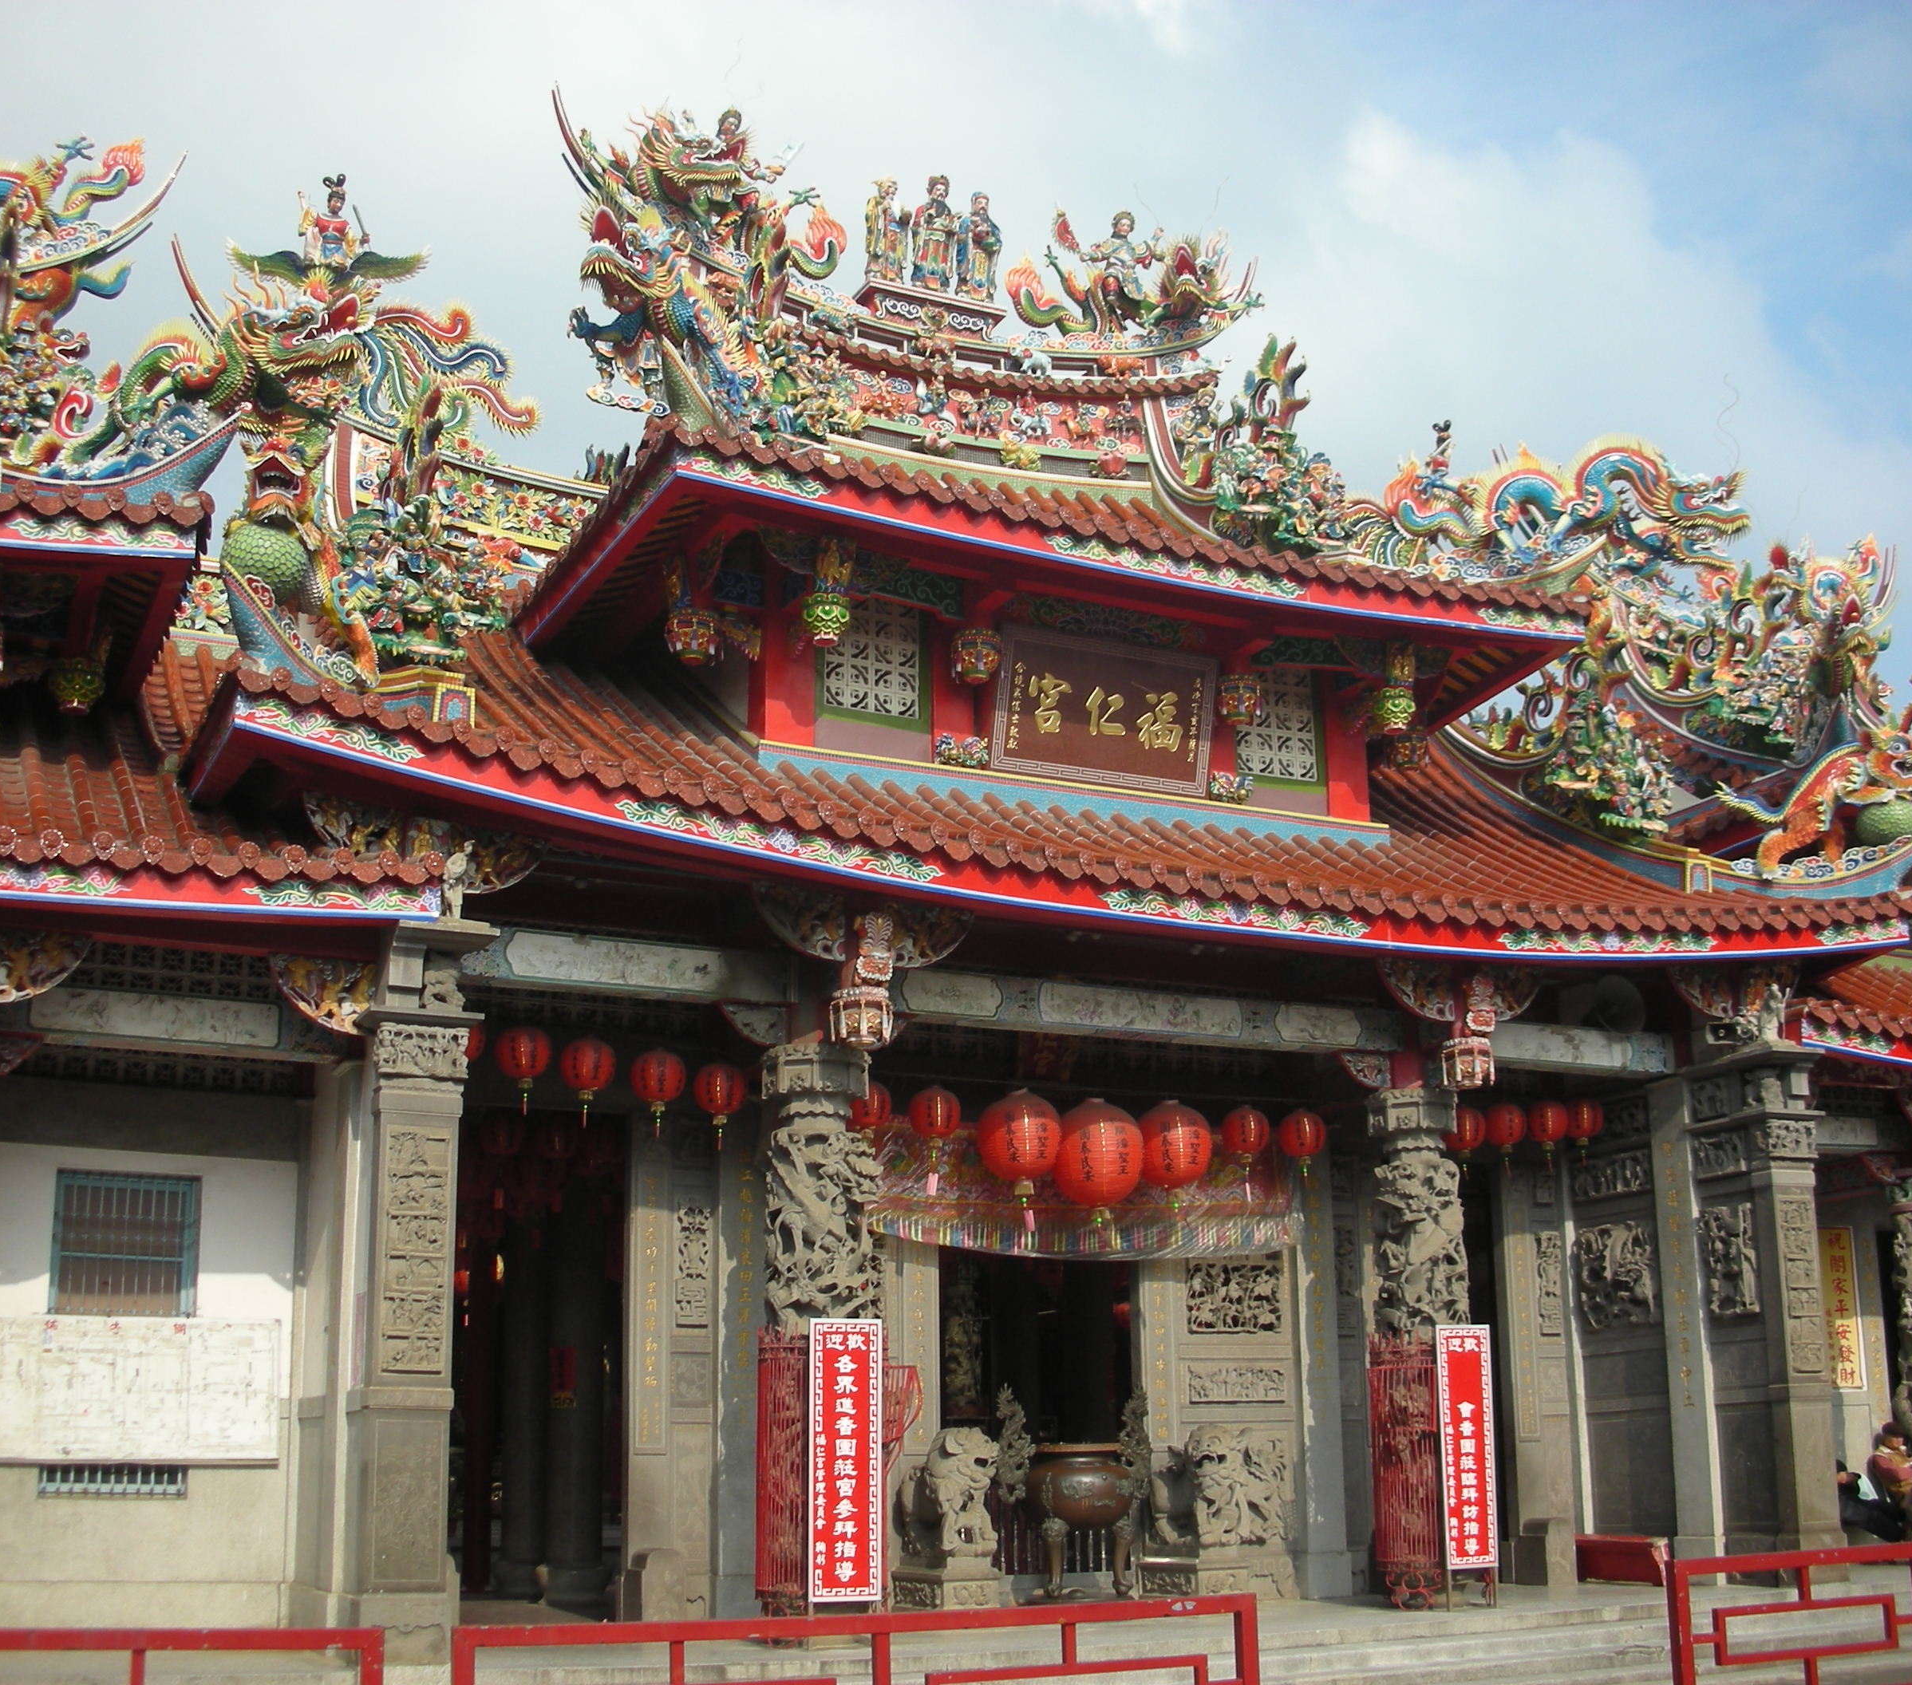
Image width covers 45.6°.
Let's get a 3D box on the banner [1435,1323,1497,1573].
[{"bbox_3d":[3.762,4.434,16.669,0.516,1.847,0.046,7,-17,-25],"label":"banner"}]

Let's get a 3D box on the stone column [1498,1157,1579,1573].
[{"bbox_3d":[4.469,4.126,17.942,0.620,3.282,0.380,7,-15,-29],"label":"stone column"}]

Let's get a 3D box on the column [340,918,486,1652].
[{"bbox_3d":[-3.274,2.635,13.530,0.673,4.456,0.638,7,-17,-25],"label":"column"}]

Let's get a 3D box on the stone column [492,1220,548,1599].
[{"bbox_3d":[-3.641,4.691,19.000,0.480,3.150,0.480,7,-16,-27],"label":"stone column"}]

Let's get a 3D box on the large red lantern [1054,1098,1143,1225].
[{"bbox_3d":[1.074,2.418,17.217,0.679,0.984,0.679,-1,-15,0],"label":"large red lantern"}]

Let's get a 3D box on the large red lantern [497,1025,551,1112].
[{"bbox_3d":[-2.855,1.497,14.978,0.365,0.590,0.365,7,-17,-25],"label":"large red lantern"}]

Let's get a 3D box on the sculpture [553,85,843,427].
[{"bbox_3d":[-2.166,-4.886,19.134,2.150,2.350,1.100,7,-16,-27],"label":"sculpture"}]

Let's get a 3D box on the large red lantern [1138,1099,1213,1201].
[{"bbox_3d":[1.657,2.317,17.088,0.590,0.720,0.590,-1,-14,0],"label":"large red lantern"}]

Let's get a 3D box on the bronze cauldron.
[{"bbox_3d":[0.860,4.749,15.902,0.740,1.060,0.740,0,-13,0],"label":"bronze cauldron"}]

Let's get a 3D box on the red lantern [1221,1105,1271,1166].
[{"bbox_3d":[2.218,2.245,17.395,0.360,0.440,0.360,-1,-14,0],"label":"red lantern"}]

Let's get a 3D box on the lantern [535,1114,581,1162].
[{"bbox_3d":[-3.238,2.401,18.500,0.370,0.400,0.370,7,-16,-27],"label":"lantern"}]

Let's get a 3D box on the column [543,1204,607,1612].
[{"bbox_3d":[-2.692,3.944,16.024,0.470,2.769,0.470,7,-15,-29],"label":"column"}]

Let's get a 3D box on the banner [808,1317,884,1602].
[{"bbox_3d":[-0.695,3.906,14.383,0.490,1.730,0.060,7,-16,-27],"label":"banner"}]

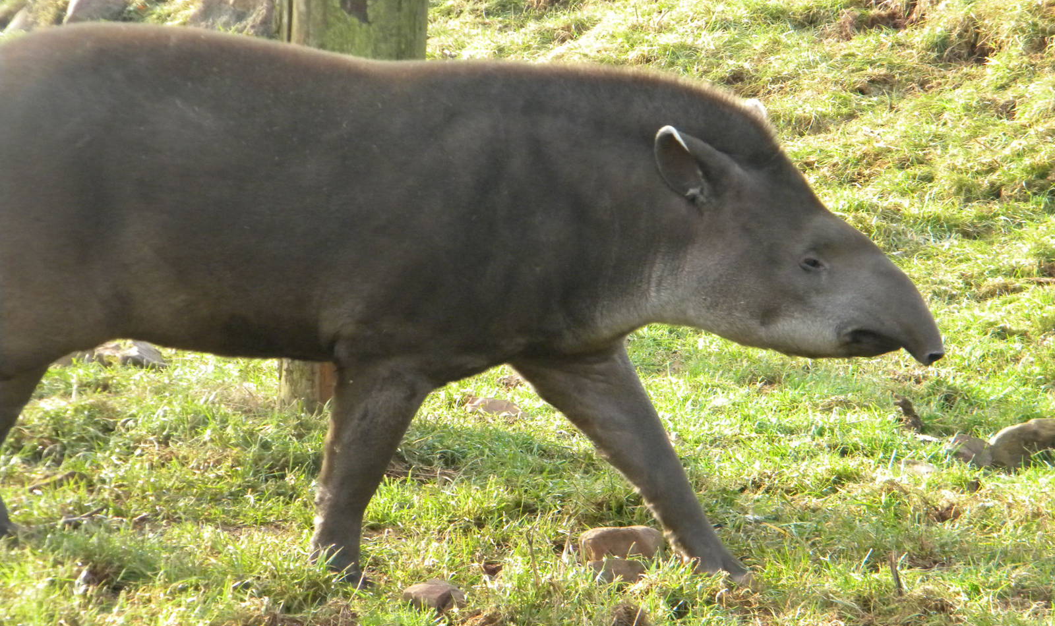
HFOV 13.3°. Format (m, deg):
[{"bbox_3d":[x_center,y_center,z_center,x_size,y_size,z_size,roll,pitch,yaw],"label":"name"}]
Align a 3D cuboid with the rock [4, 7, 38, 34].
[{"bbox_3d":[-1.404,-0.810,12.500,0.110,0.090,0.100,0,8,0],"label":"rock"}]

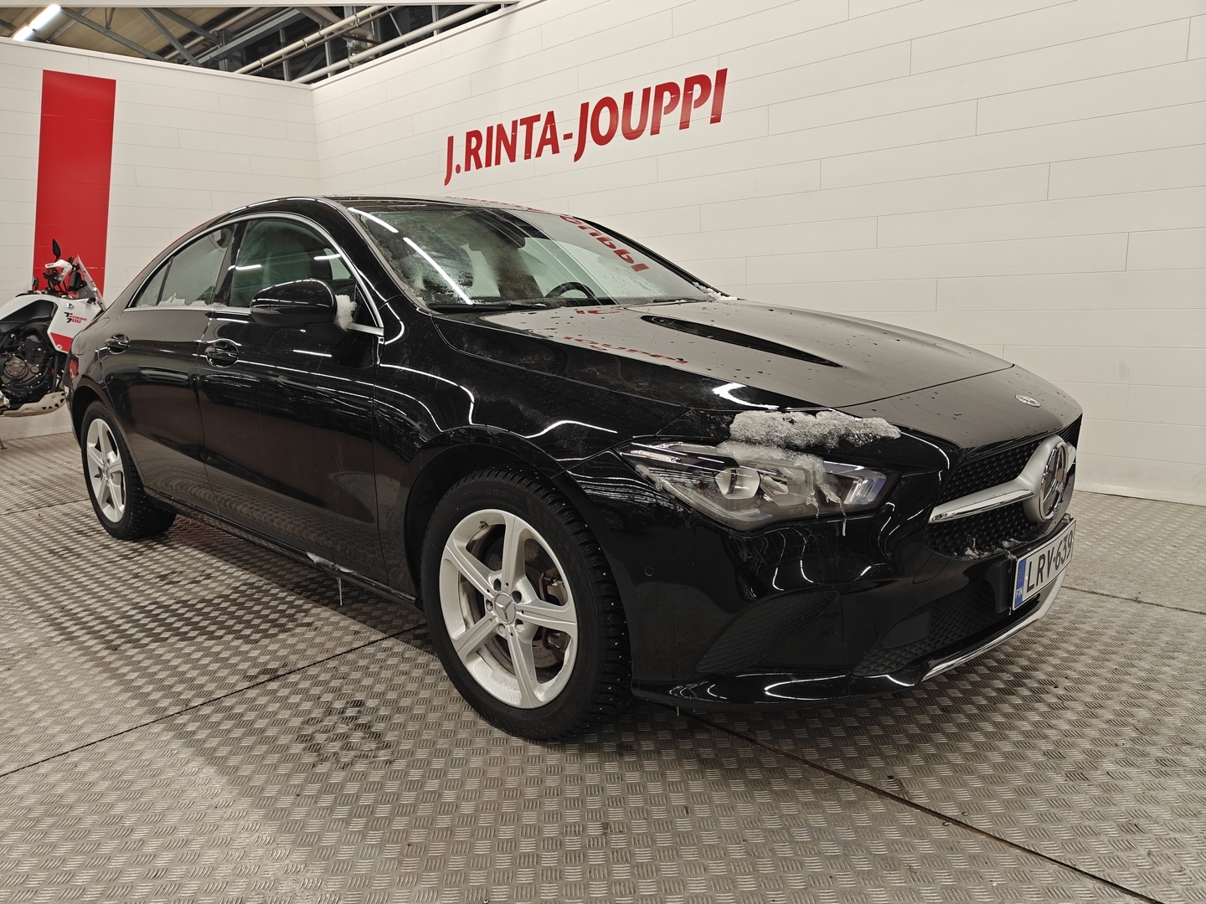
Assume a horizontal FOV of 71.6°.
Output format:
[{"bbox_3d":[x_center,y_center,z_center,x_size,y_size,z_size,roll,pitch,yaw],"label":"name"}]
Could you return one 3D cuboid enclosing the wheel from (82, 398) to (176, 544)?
[{"bbox_3d":[-2.175,0.069,3.831,0.650,0.650,0.210,8,15,42],"label":"wheel"}]

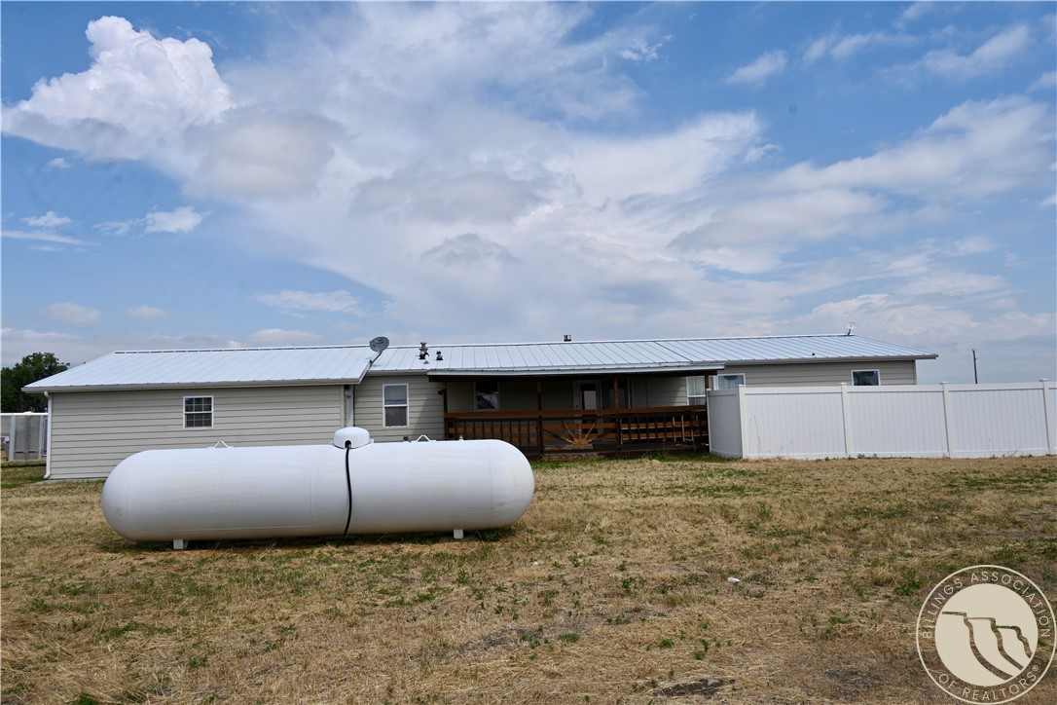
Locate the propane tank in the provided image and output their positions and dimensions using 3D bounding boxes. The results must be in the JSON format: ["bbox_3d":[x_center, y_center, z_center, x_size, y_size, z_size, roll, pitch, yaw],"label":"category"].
[{"bbox_3d":[-2.351,1.521,8.150,4.860,1.290,1.040,-2,-5,-3],"label":"propane tank"}]

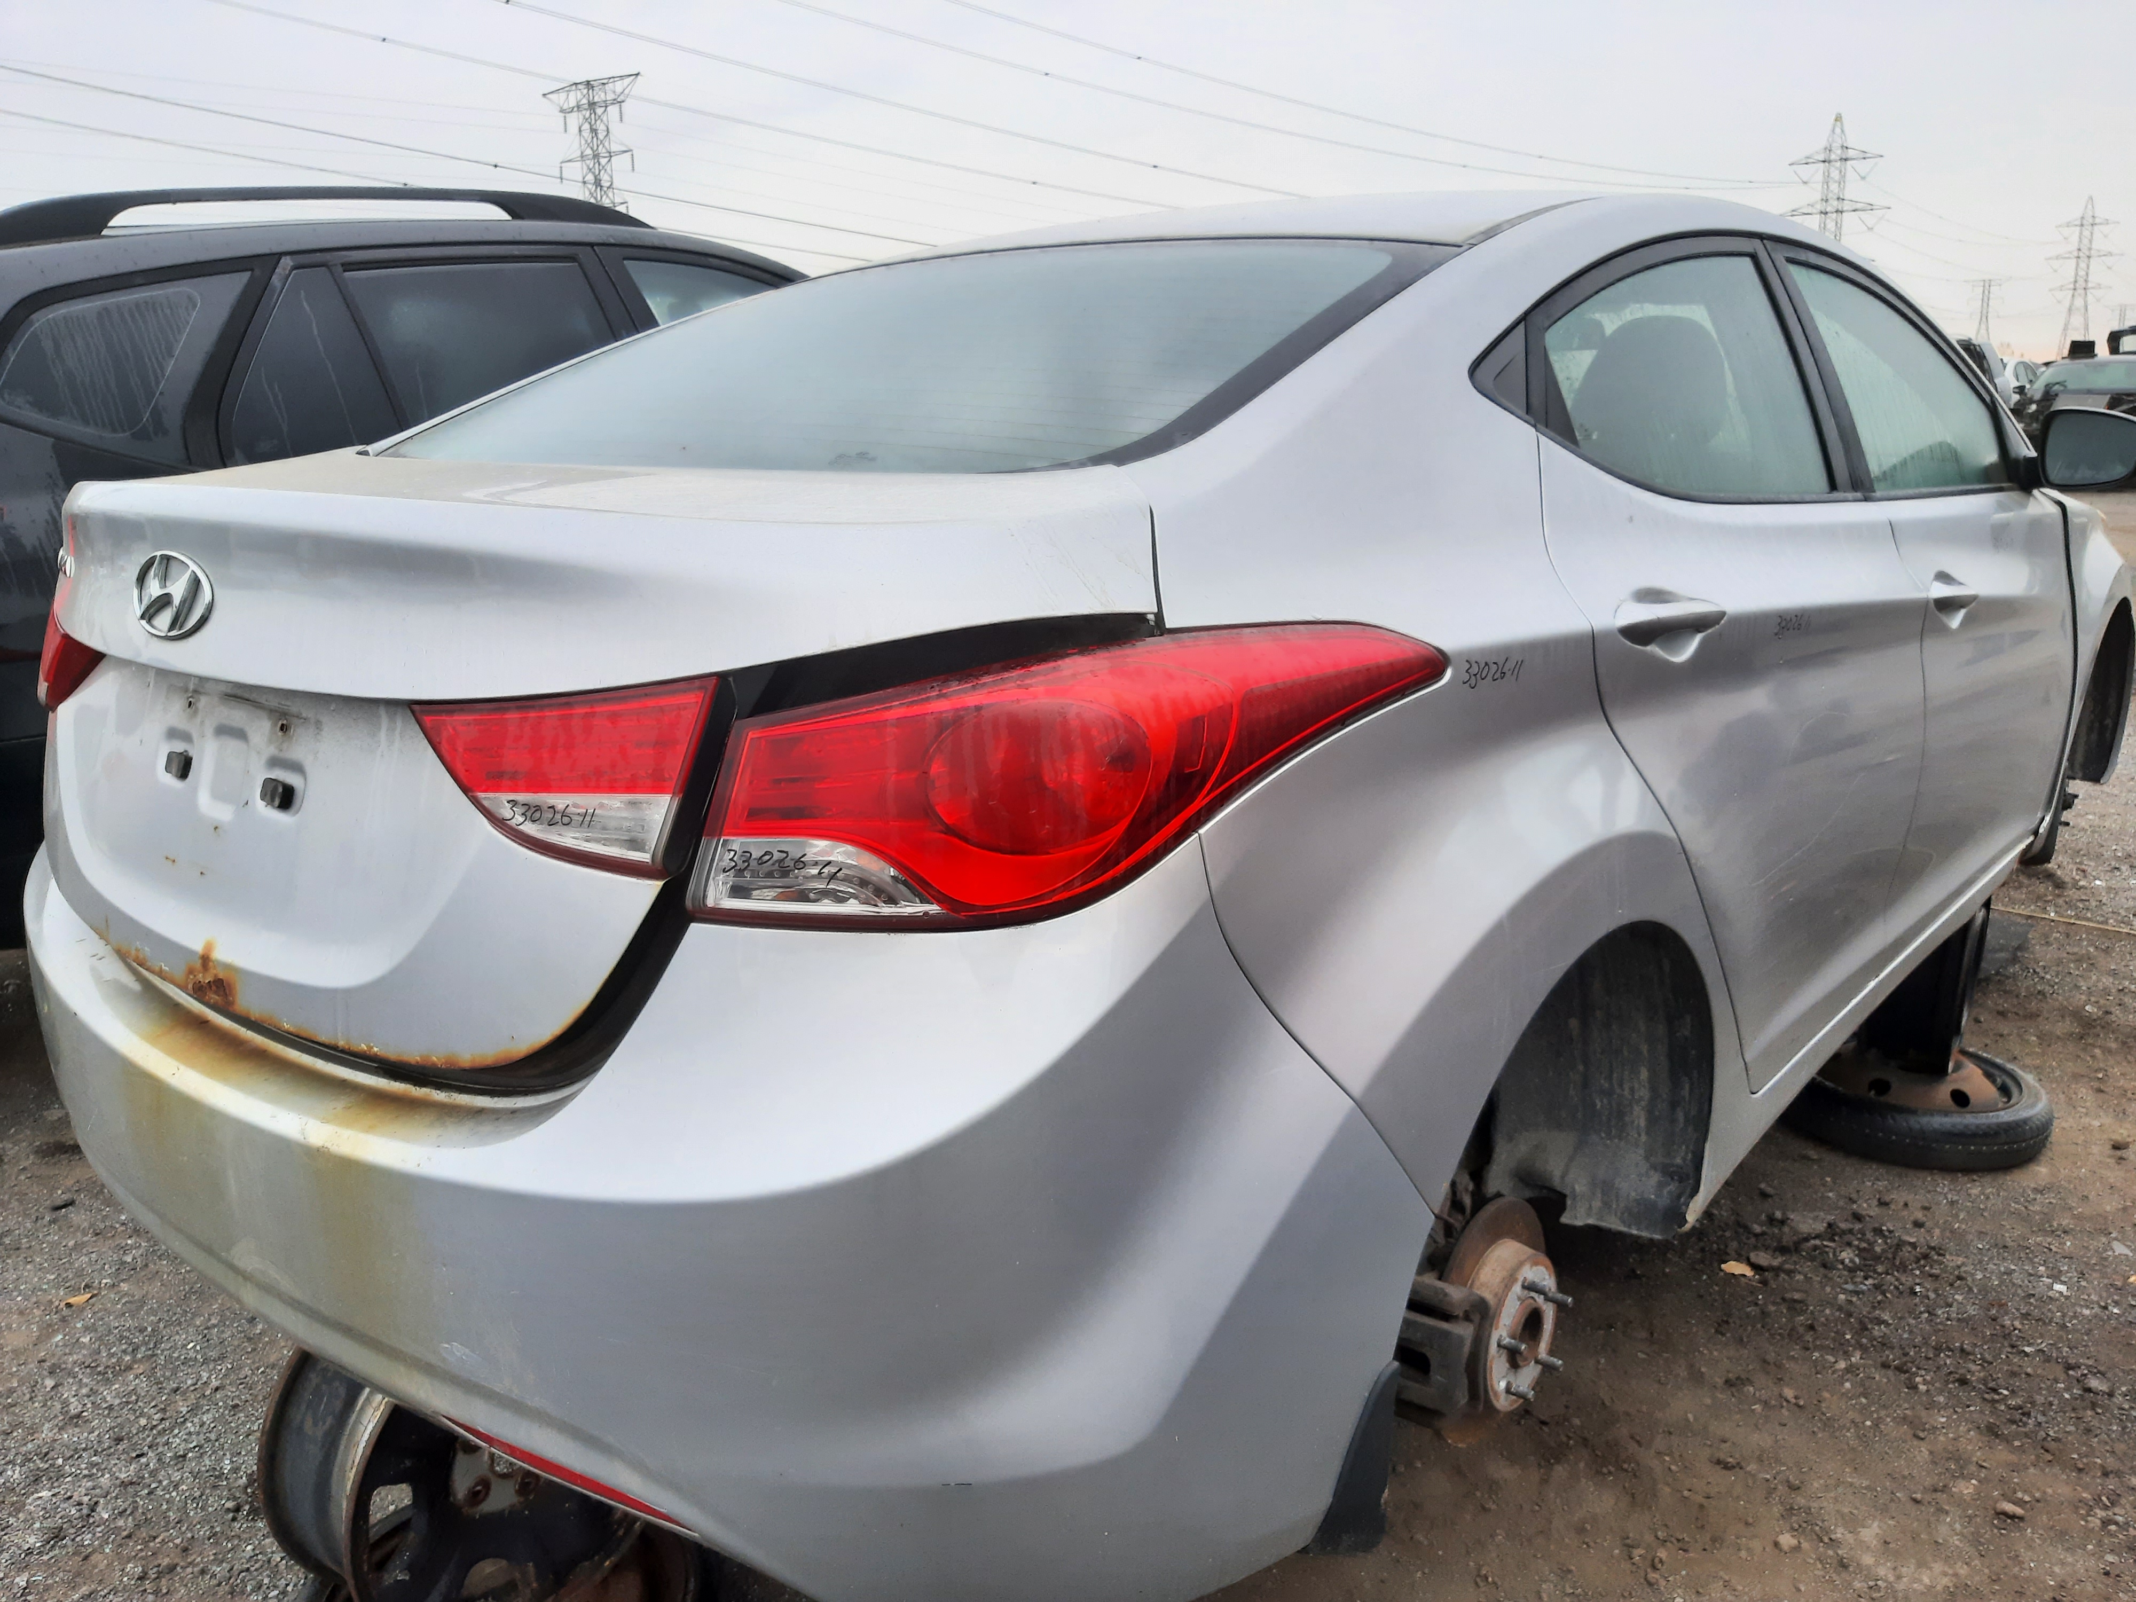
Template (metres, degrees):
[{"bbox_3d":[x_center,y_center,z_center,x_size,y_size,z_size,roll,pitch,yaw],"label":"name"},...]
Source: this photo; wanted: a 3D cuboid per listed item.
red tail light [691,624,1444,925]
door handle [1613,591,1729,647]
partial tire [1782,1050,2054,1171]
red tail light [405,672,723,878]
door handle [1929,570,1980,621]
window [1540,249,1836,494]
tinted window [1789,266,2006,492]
[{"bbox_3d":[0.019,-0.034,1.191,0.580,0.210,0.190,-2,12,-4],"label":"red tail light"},{"bbox_3d":[0.575,-0.172,1.529,0.050,0.060,0.230,9,16,40],"label":"door handle"},{"bbox_3d":[1.837,0.638,3.515,0.560,0.130,0.560,9,17,40],"label":"partial tire"},{"bbox_3d":[-0.359,-0.026,1.164,0.275,0.150,0.070,4,13,22],"label":"red tail light"},{"bbox_3d":[1.325,-0.306,2.401,0.050,0.060,0.225,9,16,40],"label":"door handle"},{"bbox_3d":[0.766,-0.533,1.974,0.060,0.380,0.830,-21,-4,42],"label":"window"},{"bbox_3d":[1.431,-0.709,2.747,0.060,0.385,0.950,-21,-4,42],"label":"tinted window"}]

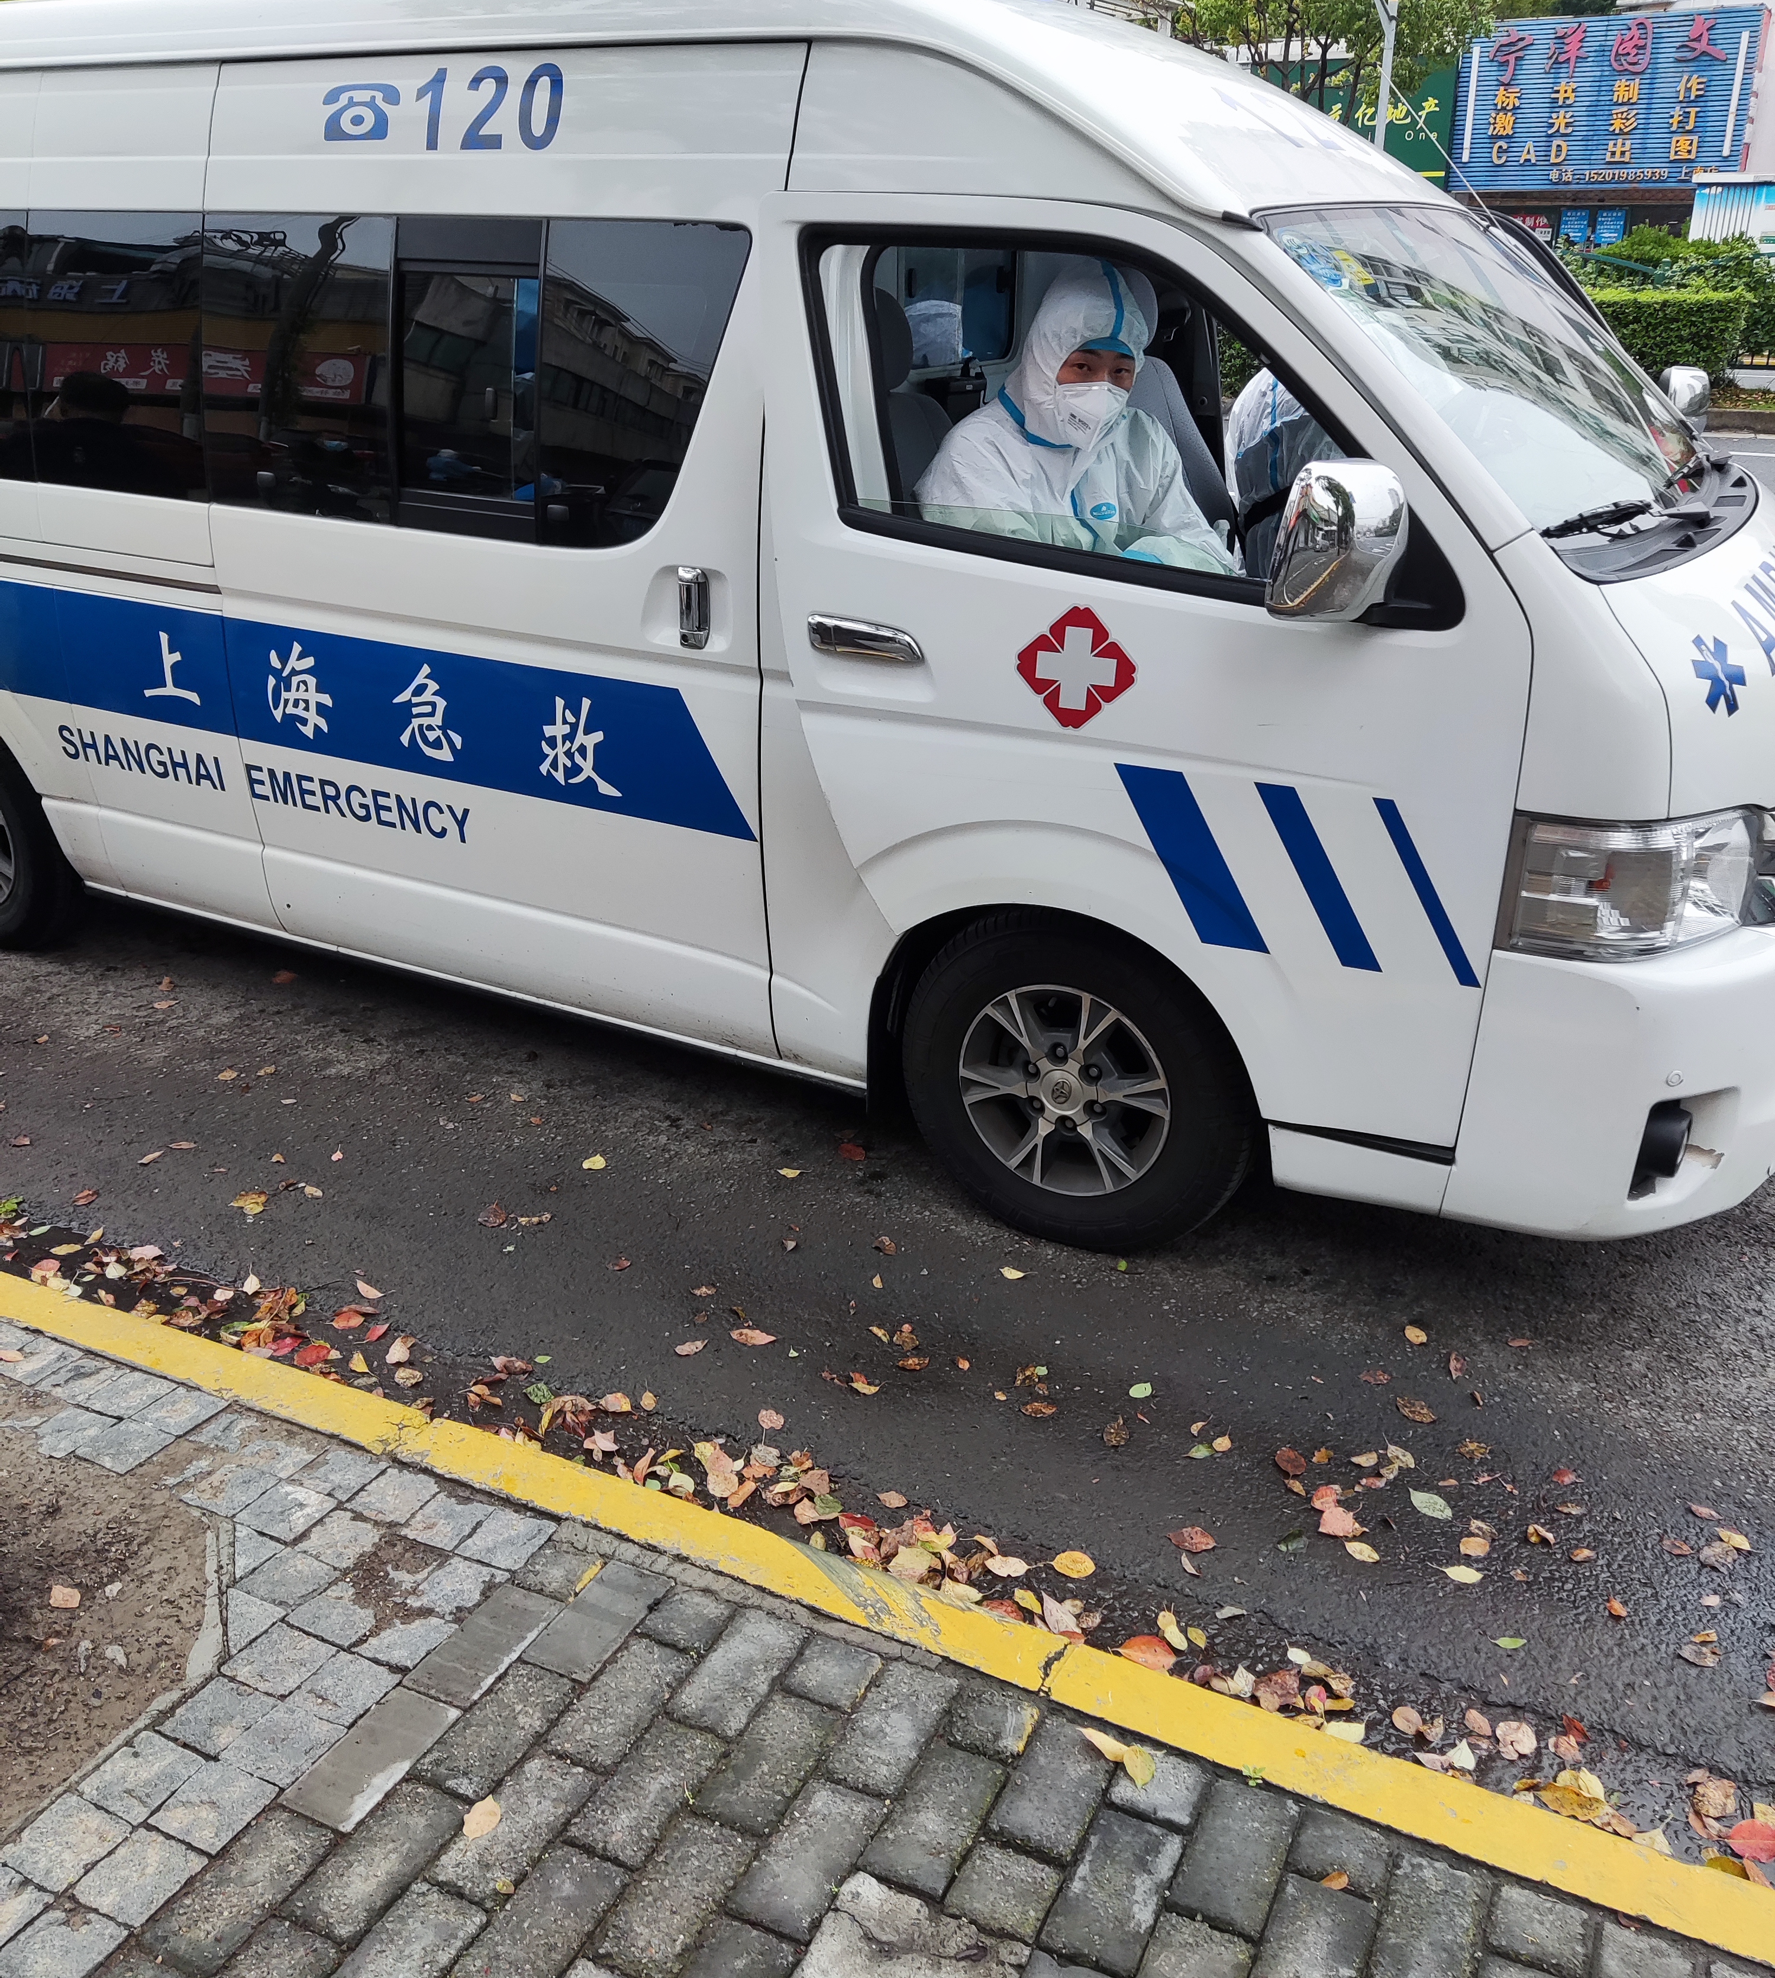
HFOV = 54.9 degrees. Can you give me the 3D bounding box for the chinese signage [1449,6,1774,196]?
[{"bbox_3d":[8.007,-10.005,19.300,3.206,1.743,0.180,15,28,30],"label":"chinese signage"}]

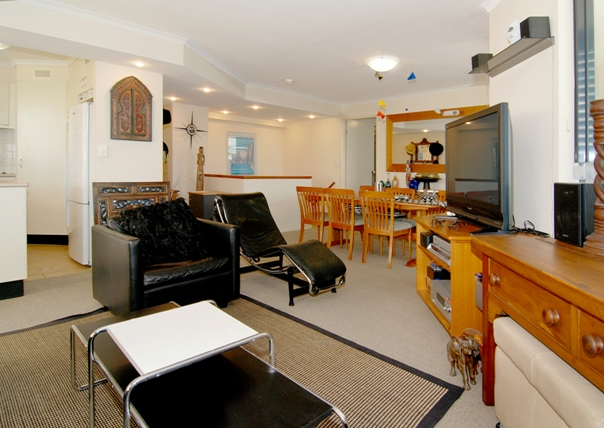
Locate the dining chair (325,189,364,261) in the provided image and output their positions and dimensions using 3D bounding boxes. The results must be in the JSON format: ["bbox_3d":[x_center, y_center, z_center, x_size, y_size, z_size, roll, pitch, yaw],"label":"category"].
[{"bbox_3d":[0.650,0.116,4.370,0.460,0.890,0.530,5,7,44],"label":"dining chair"}]

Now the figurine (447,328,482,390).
[{"bbox_3d":[0.867,0.748,1.710,0.150,0.250,0.210,-3,7,-20],"label":"figurine"}]

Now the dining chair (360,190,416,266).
[{"bbox_3d":[1.060,0.158,4.050,0.460,0.890,0.530,5,7,44],"label":"dining chair"}]

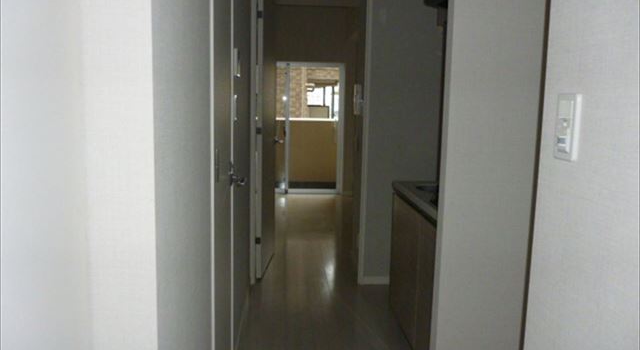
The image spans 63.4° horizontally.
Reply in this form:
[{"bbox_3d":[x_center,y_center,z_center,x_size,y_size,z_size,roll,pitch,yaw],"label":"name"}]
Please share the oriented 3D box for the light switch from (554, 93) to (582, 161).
[{"bbox_3d":[0.457,-0.089,0.964,0.012,0.120,0.070,1,7,-4],"label":"light switch"}]

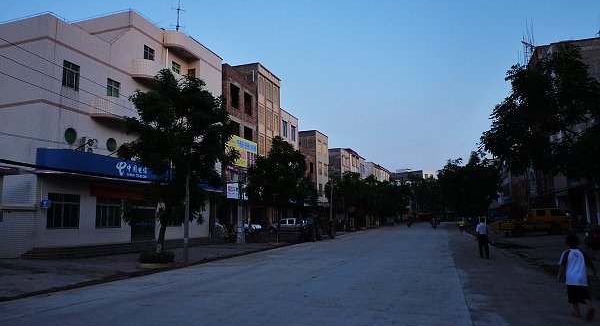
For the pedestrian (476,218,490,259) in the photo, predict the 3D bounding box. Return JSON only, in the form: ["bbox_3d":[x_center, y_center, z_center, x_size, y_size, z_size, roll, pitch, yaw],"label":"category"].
[{"bbox_3d":[7.509,3.102,17.800,0.560,1.630,0.360,-4,-9,22],"label":"pedestrian"}]

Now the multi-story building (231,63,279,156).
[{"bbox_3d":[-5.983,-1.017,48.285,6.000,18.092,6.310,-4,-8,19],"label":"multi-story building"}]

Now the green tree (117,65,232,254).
[{"bbox_3d":[-4.931,-0.140,17.300,4.400,7.200,4.400,-4,-8,19],"label":"green tree"}]

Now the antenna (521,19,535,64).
[{"bbox_3d":[23.364,-12.478,44.500,1.300,4.700,1.300,-4,-8,19],"label":"antenna"}]

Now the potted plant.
[{"bbox_3d":[-5.531,3.719,16.700,1.350,0.600,1.350,-4,-8,19],"label":"potted plant"}]

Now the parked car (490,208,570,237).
[{"bbox_3d":[18.244,4.708,34.000,5.150,2.100,1.900,0,-8,-6],"label":"parked car"}]

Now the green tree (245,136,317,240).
[{"bbox_3d":[-1.314,1.718,29.200,4.700,7.200,4.700,-1,-8,0],"label":"green tree"}]

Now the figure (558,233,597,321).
[{"bbox_3d":[4.595,1.878,7.200,0.580,1.350,0.450,-5,-9,24],"label":"figure"}]

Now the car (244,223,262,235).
[{"bbox_3d":[-4.990,7.029,46.500,1.700,1.400,3.900,-4,-8,19],"label":"car"}]

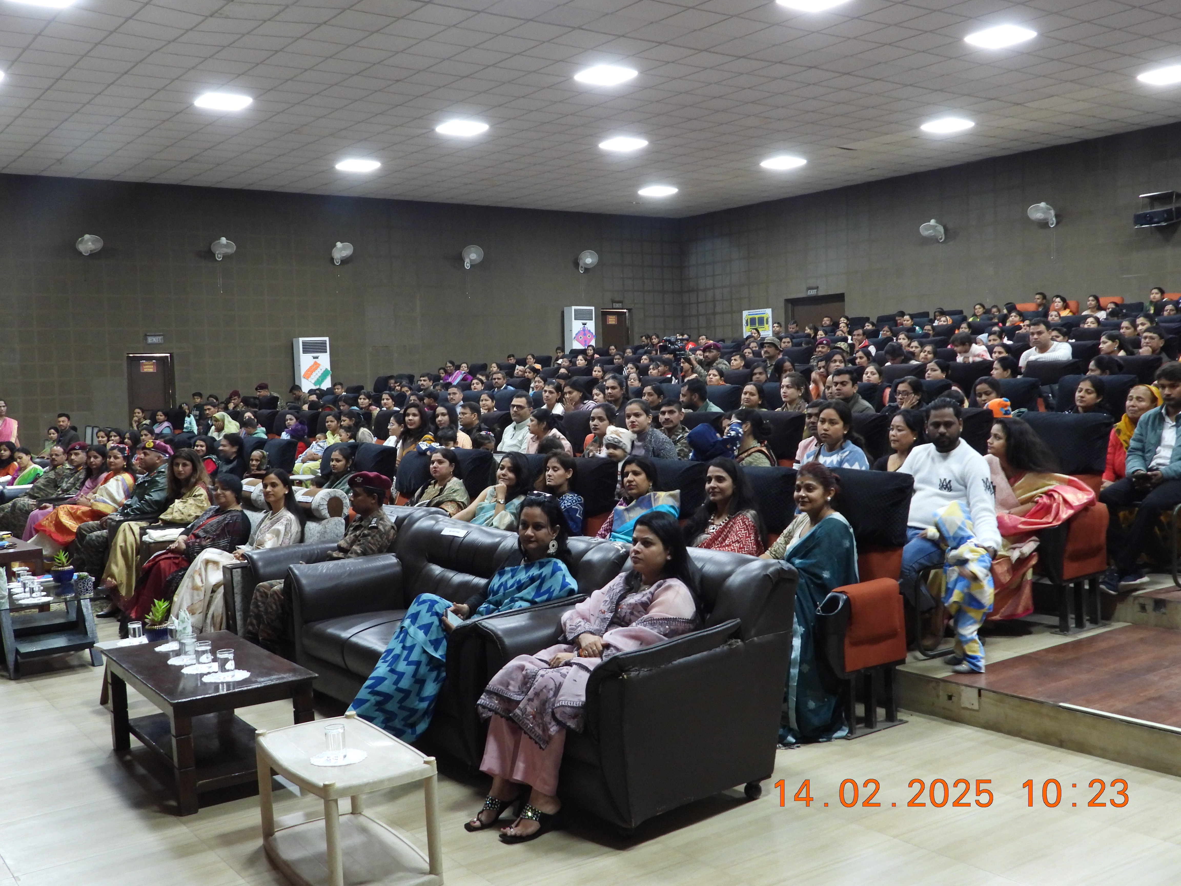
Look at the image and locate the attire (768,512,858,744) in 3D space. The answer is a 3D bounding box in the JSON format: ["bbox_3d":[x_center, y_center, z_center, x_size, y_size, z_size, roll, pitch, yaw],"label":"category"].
[{"bbox_3d":[0.972,0.851,5.573,0.680,1.000,0.520,-5,4,-41],"label":"attire"}]

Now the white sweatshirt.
[{"bbox_3d":[1.749,0.278,5.981,0.559,0.579,0.406,0,4,32],"label":"white sweatshirt"}]

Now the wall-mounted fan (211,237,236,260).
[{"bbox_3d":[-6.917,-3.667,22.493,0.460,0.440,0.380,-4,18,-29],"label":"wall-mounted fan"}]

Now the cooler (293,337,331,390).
[{"bbox_3d":[-5.497,-1.129,23.703,0.585,1.900,0.380,-4,4,-35],"label":"cooler"}]

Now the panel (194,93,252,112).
[{"bbox_3d":[-4.878,-4.529,15.825,0.600,0.050,0.600,-4,4,-35],"label":"panel"}]

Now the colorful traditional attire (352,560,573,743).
[{"bbox_3d":[-0.538,0.903,5.151,1.000,0.860,0.660,-3,3,-19],"label":"colorful traditional attire"}]

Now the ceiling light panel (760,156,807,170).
[{"bbox_3d":[3.582,-5.210,22.168,0.600,0.050,0.600,-4,4,-37],"label":"ceiling light panel"}]

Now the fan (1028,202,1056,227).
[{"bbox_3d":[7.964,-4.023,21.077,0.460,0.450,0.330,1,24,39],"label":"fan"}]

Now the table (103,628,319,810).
[{"bbox_3d":[-1.719,1.211,5.330,0.596,0.469,1.185,-4,4,-36],"label":"table"}]

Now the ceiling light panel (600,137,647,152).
[{"bbox_3d":[0.532,-4.909,19.590,0.600,0.050,0.600,-4,4,-35],"label":"ceiling light panel"}]

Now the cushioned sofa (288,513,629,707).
[{"bbox_3d":[-0.699,0.846,5.770,0.904,0.853,1.930,-4,4,-35],"label":"cushioned sofa"}]

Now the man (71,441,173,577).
[{"bbox_3d":[-3.817,0.560,9.665,0.833,1.179,0.549,-4,4,-35],"label":"man"}]

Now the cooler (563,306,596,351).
[{"bbox_3d":[-0.224,-2.138,27.112,0.612,1.870,0.340,-4,4,-35],"label":"cooler"}]

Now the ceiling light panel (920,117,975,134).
[{"bbox_3d":[5.652,-5.047,18.916,0.600,0.050,0.600,-4,4,-35],"label":"ceiling light panel"}]

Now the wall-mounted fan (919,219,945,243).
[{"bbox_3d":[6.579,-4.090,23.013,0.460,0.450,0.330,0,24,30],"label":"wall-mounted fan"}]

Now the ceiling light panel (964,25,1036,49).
[{"bbox_3d":[4.751,-4.729,13.846,0.600,0.050,0.600,-4,4,-35],"label":"ceiling light panel"}]

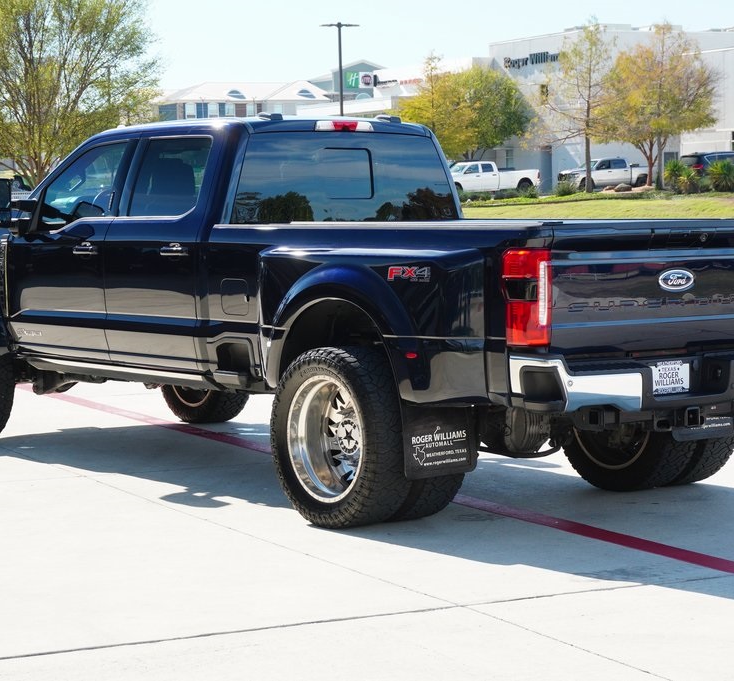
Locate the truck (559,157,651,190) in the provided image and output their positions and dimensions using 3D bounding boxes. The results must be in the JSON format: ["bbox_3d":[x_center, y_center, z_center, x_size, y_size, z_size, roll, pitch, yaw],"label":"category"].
[{"bbox_3d":[14.347,-9.841,123.000,6.000,1.970,2.050,-2,4,-21],"label":"truck"}]

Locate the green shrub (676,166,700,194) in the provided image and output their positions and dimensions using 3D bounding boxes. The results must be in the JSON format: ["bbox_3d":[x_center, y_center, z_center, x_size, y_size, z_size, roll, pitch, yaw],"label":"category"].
[{"bbox_3d":[12.087,-6.015,78.000,0.970,1.060,0.970,0,4,0],"label":"green shrub"}]

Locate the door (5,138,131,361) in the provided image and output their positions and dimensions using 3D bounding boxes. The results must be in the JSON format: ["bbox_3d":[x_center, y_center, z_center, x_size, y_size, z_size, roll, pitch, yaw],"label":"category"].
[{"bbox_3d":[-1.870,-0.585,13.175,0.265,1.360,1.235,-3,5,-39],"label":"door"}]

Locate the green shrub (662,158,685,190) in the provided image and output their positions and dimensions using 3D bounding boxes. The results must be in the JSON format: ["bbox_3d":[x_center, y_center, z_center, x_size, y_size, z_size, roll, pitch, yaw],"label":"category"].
[{"bbox_3d":[16.924,-9.094,114.000,1.300,1.750,1.300,-1,4,0],"label":"green shrub"}]

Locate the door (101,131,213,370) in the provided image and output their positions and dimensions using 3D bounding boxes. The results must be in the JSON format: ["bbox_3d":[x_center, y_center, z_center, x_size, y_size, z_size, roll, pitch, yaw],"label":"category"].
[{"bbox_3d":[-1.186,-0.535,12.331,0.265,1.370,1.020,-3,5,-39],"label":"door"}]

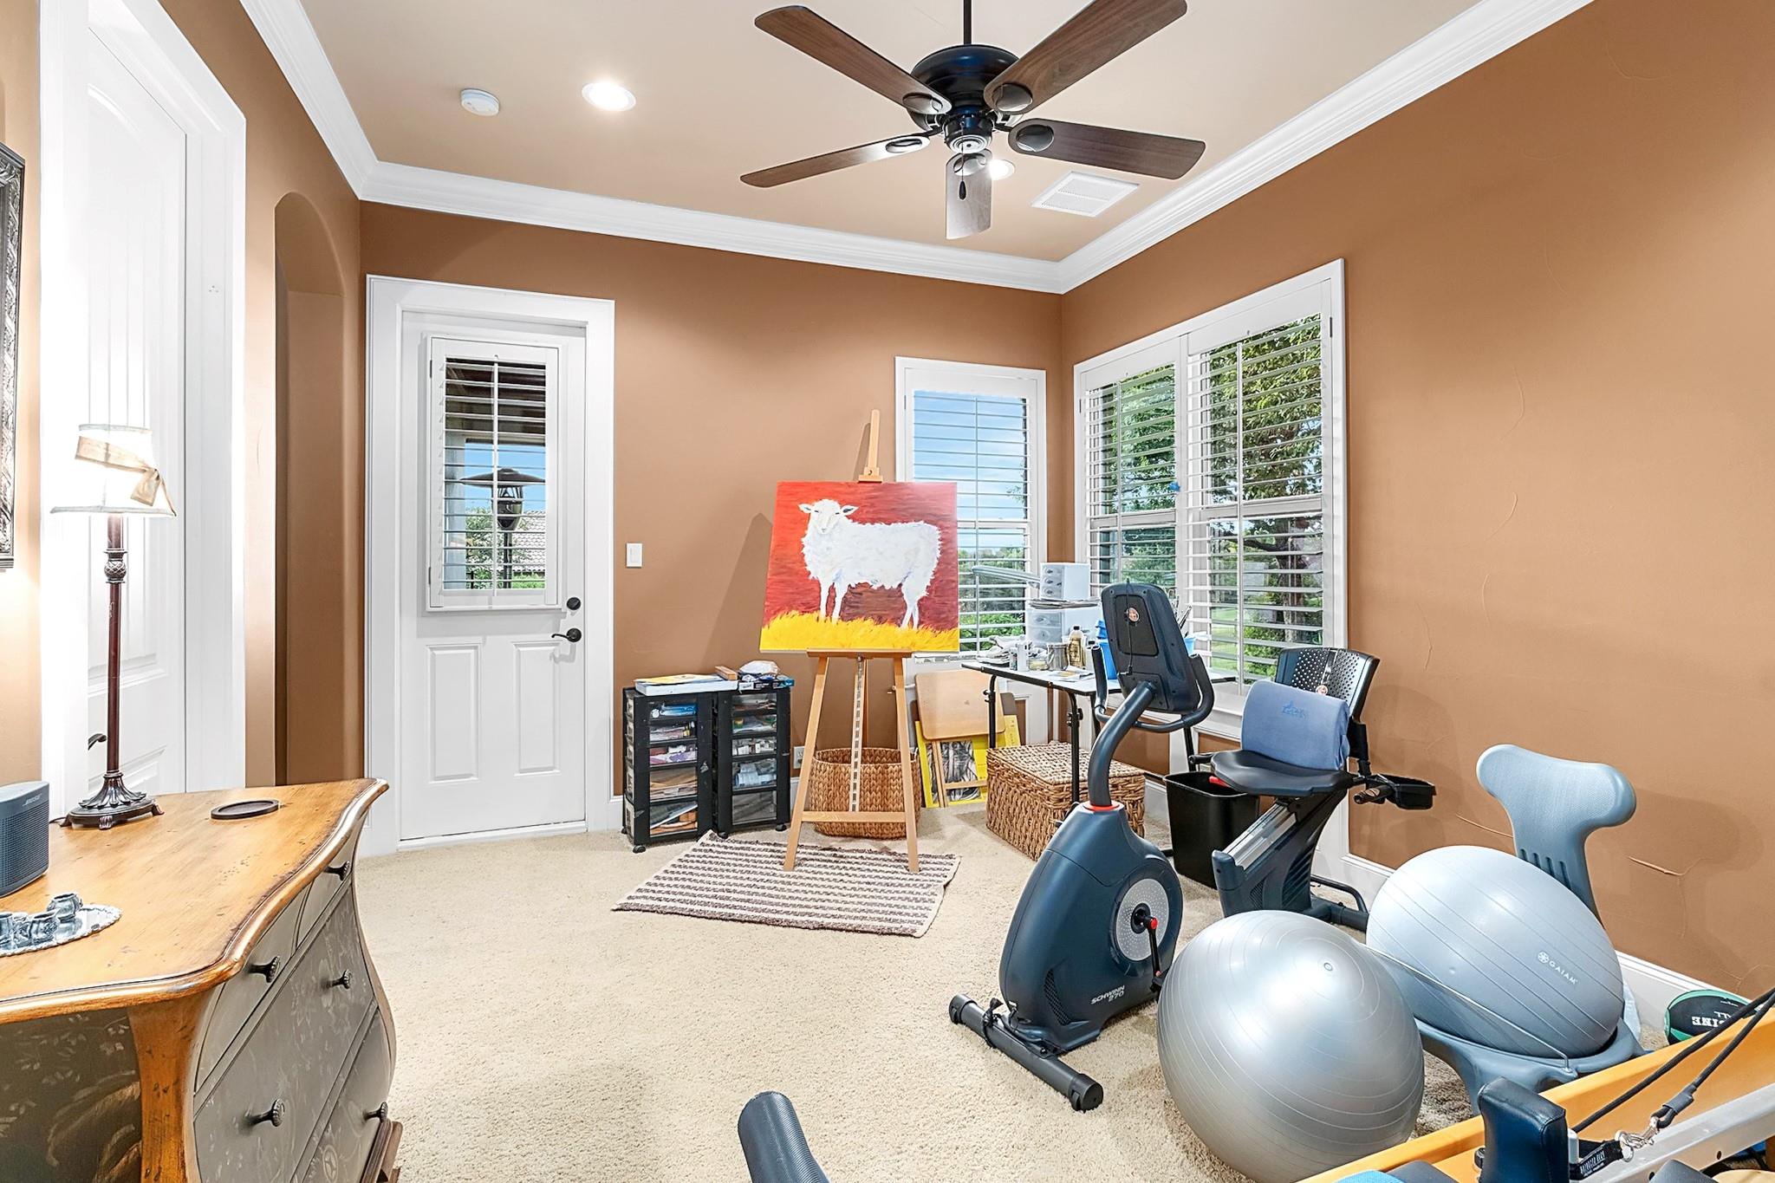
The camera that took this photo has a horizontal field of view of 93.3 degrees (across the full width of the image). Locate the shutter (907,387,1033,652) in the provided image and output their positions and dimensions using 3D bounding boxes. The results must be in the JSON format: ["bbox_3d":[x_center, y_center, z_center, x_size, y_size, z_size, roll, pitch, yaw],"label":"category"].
[{"bbox_3d":[0.484,-0.393,4.782,0.794,1.500,0.060,0,2,-20],"label":"shutter"}]

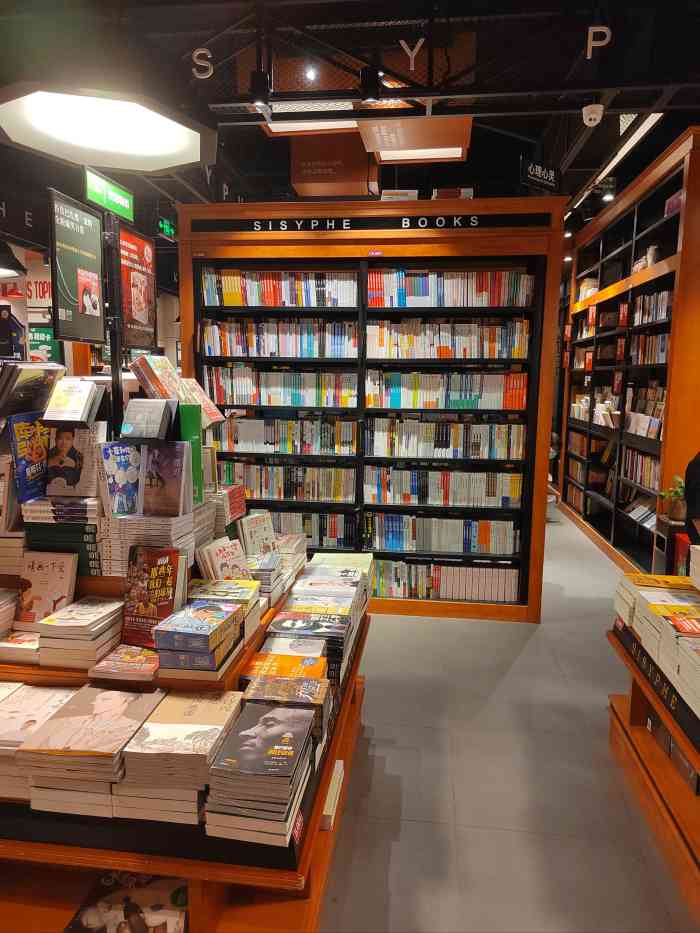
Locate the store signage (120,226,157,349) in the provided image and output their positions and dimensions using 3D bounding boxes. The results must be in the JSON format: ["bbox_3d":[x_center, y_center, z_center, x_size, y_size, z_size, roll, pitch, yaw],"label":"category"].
[{"bbox_3d":[-0.799,-0.662,2.352,0.025,0.420,0.285,1,8,6],"label":"store signage"}]

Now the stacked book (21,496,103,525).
[{"bbox_3d":[-0.874,0.135,1.957,0.235,0.065,0.165,1,8,6],"label":"stacked book"}]

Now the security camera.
[{"bbox_3d":[1.207,-1.739,3.073,0.095,0.095,0.100,1,8,6],"label":"security camera"}]

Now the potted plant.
[{"bbox_3d":[2.071,0.198,3.974,0.150,0.285,0.150,1,8,6],"label":"potted plant"}]

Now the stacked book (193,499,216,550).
[{"bbox_3d":[-0.579,0.200,2.184,0.150,0.145,0.210,1,8,6],"label":"stacked book"}]

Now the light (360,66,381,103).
[{"bbox_3d":[0.099,-1.861,3.021,0.088,0.150,0.090,1,8,6],"label":"light"}]

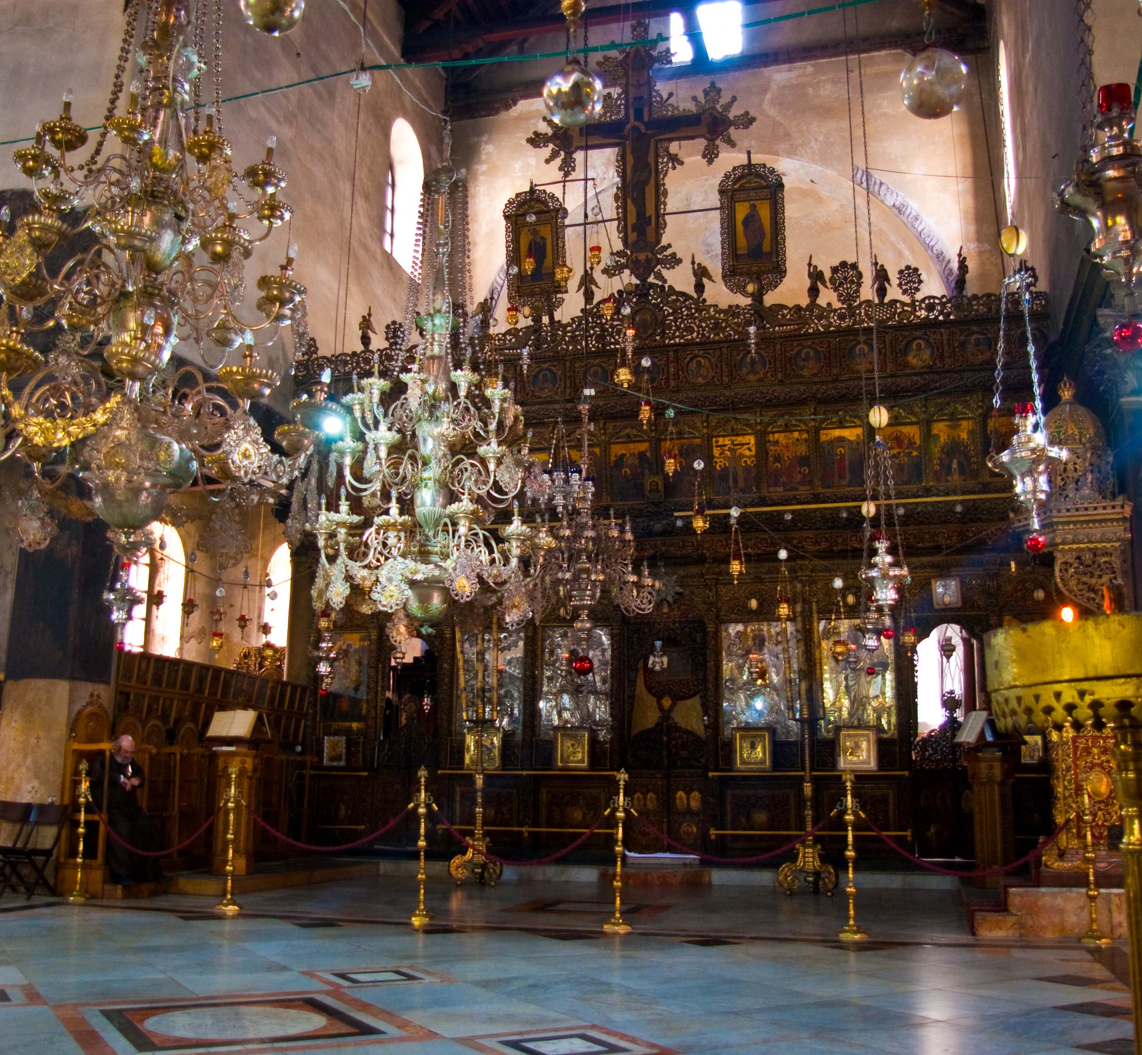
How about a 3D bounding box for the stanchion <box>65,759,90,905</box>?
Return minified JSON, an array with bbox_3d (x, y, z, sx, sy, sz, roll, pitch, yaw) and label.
[{"bbox_3d":[-4.204,2.592,10.152,0.200,1.193,0.200,-3,-13,16],"label":"stanchion"}]

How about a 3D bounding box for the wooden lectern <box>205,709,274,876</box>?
[{"bbox_3d":[-3.427,2.723,12.260,0.520,1.663,0.480,-3,-12,15],"label":"wooden lectern"}]

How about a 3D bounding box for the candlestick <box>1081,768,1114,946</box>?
[{"bbox_3d":[3.561,2.246,8.111,0.215,1.152,0.215,-3,-13,16],"label":"candlestick"}]

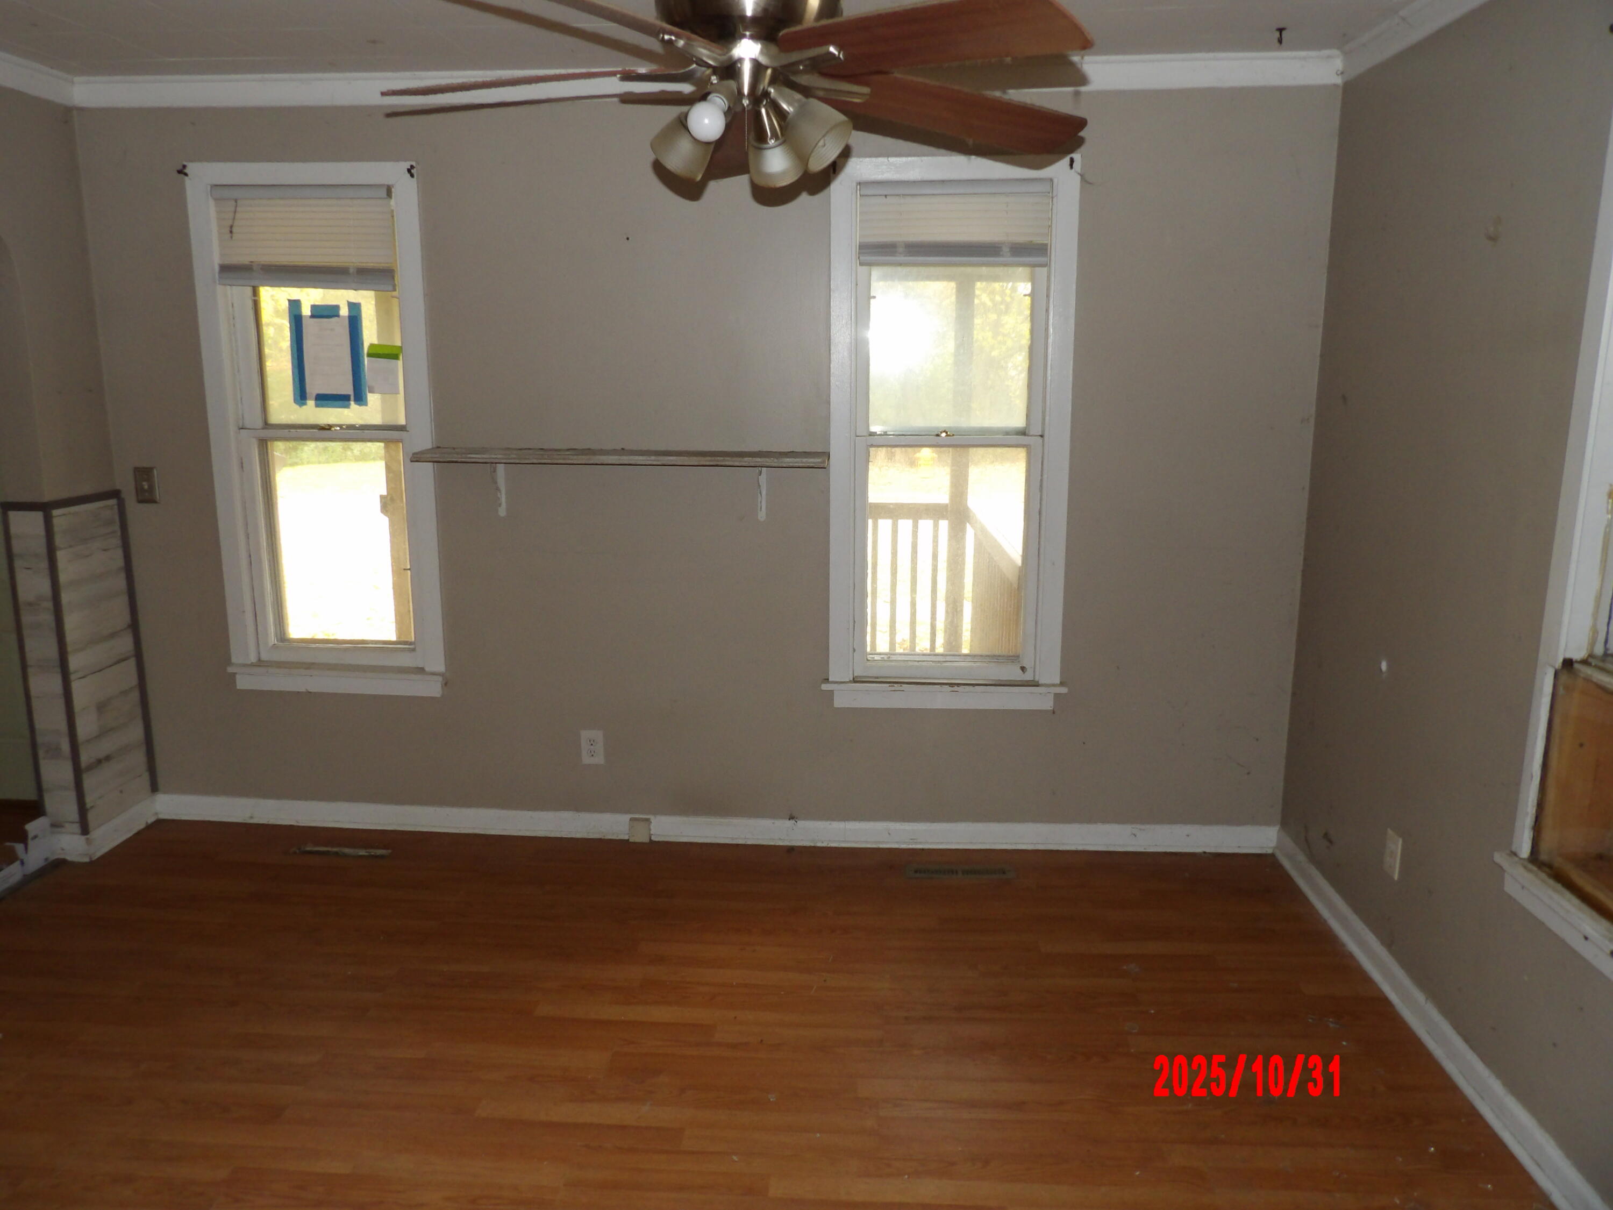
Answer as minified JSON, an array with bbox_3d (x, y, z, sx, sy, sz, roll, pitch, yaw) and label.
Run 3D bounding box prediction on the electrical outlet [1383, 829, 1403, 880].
[{"bbox_3d":[1.478,0.629,2.820,0.008,0.116,0.072,1,11,4],"label":"electrical outlet"}]

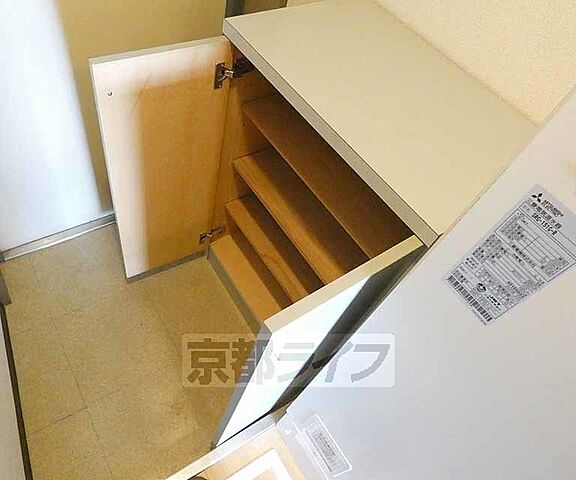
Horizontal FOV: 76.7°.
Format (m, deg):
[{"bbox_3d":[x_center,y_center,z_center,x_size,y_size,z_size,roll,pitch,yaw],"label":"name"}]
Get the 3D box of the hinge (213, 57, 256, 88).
[{"bbox_3d":[-0.107,-0.349,0.779,0.101,0.057,0.026,-23,63,-30],"label":"hinge"}]

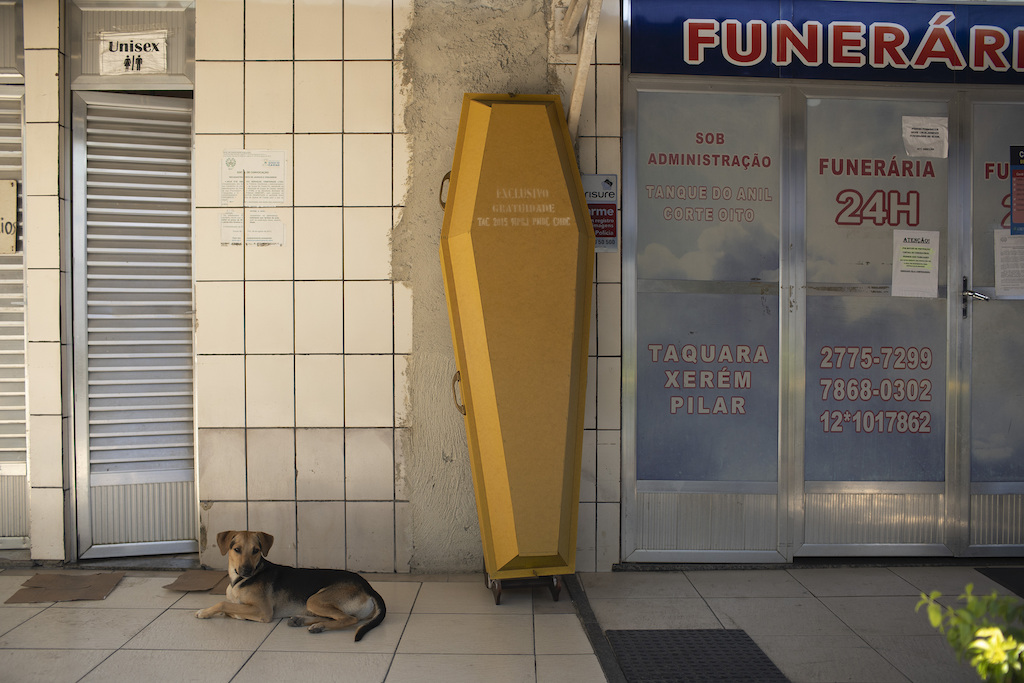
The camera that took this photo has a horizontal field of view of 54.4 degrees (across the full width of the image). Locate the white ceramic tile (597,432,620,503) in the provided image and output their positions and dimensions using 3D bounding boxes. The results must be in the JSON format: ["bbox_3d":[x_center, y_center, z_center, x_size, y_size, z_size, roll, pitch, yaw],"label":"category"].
[{"bbox_3d":[0.413,0.530,4.228,0.100,0.305,0.010,0,1,-2],"label":"white ceramic tile"}]

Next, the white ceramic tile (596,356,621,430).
[{"bbox_3d":[0.414,0.219,4.222,0.099,0.306,0.010,0,1,-2],"label":"white ceramic tile"}]

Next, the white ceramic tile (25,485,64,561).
[{"bbox_3d":[-1.903,0.748,4.085,0.140,0.300,0.012,0,1,-1],"label":"white ceramic tile"}]

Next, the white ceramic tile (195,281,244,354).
[{"bbox_3d":[-1.249,-0.100,4.272,0.206,0.312,0.010,0,1,1],"label":"white ceramic tile"}]

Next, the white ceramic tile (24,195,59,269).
[{"bbox_3d":[-1.946,-0.454,4.134,0.140,0.306,0.010,0,1,-2],"label":"white ceramic tile"}]

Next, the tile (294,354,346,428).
[{"bbox_3d":[-0.829,0.215,4.291,0.209,0.312,0.010,0,1,-1],"label":"tile"}]

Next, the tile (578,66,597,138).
[{"bbox_3d":[0.286,-1.036,4.298,0.153,0.308,0.010,0,1,-1],"label":"tile"}]

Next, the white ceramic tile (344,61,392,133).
[{"bbox_3d":[-0.591,-1.002,4.082,0.200,0.300,0.012,0,1,-1],"label":"white ceramic tile"}]

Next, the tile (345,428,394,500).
[{"bbox_3d":[-0.613,0.532,4.299,0.210,0.311,0.010,0,1,-1],"label":"tile"}]

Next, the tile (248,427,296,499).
[{"bbox_3d":[-0.996,0.508,4.109,0.200,0.300,0.012,0,1,-1],"label":"tile"}]

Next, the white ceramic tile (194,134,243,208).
[{"bbox_3d":[-1.203,-0.703,4.111,0.197,0.299,0.010,0,1,0],"label":"white ceramic tile"}]

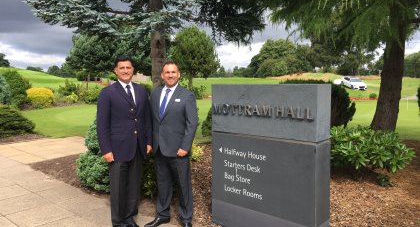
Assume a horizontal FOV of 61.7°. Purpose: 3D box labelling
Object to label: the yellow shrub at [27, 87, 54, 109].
[{"bbox_3d":[-10.834,-0.949,22.494,1.650,1.400,1.550,0,4,0],"label":"yellow shrub"}]

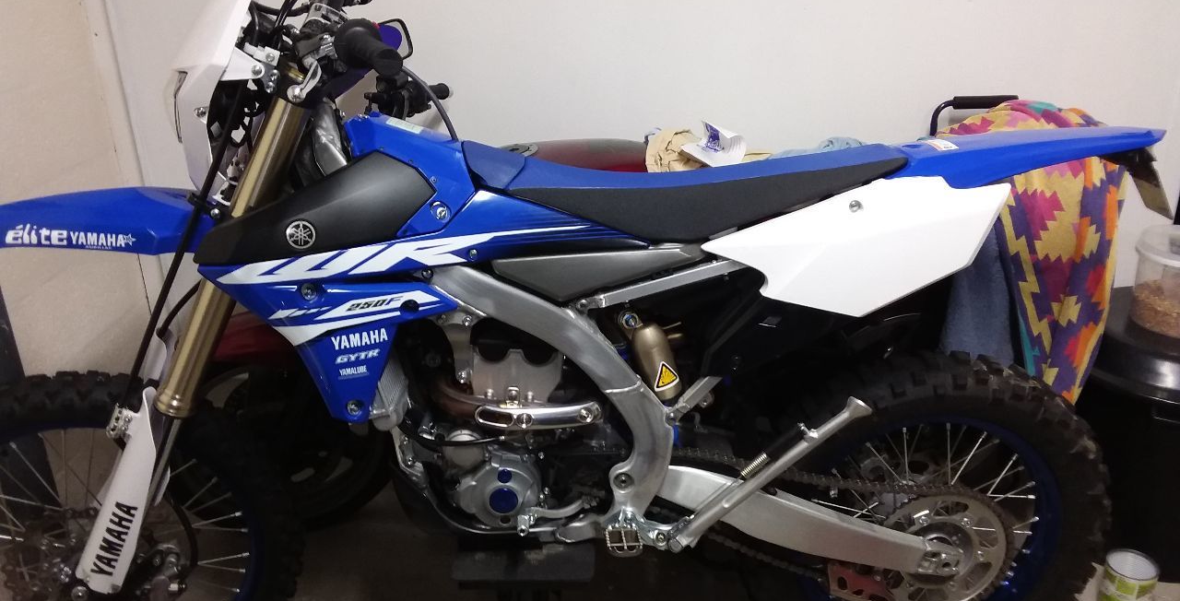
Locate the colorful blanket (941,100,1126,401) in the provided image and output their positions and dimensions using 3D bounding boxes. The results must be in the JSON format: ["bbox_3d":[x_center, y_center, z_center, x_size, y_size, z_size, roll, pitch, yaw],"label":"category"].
[{"bbox_3d":[0.925,-0.107,1.964,0.350,0.660,0.220,-1,22,0],"label":"colorful blanket"}]

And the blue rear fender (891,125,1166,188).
[{"bbox_3d":[0.672,-0.229,1.444,0.460,0.088,0.190,-1,19,-1],"label":"blue rear fender"}]

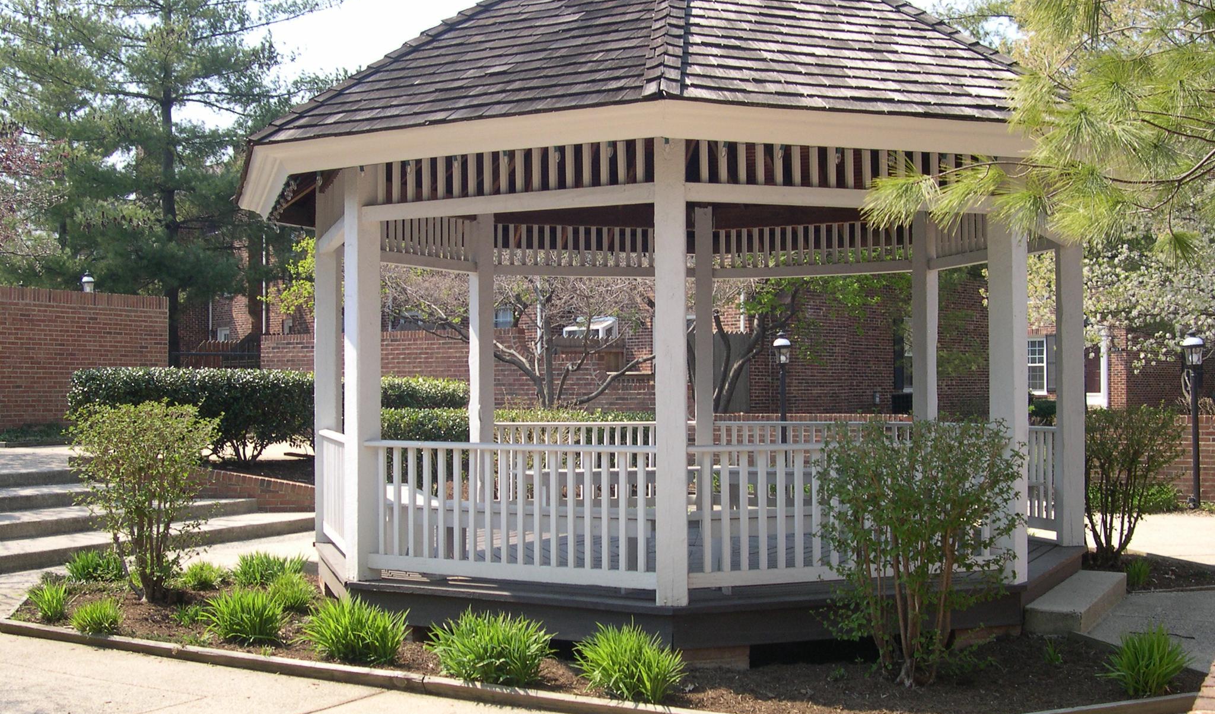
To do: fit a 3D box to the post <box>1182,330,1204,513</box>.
[{"bbox_3d":[6.691,0.725,15.200,0.250,2.020,0.250,0,-1,0],"label":"post"}]

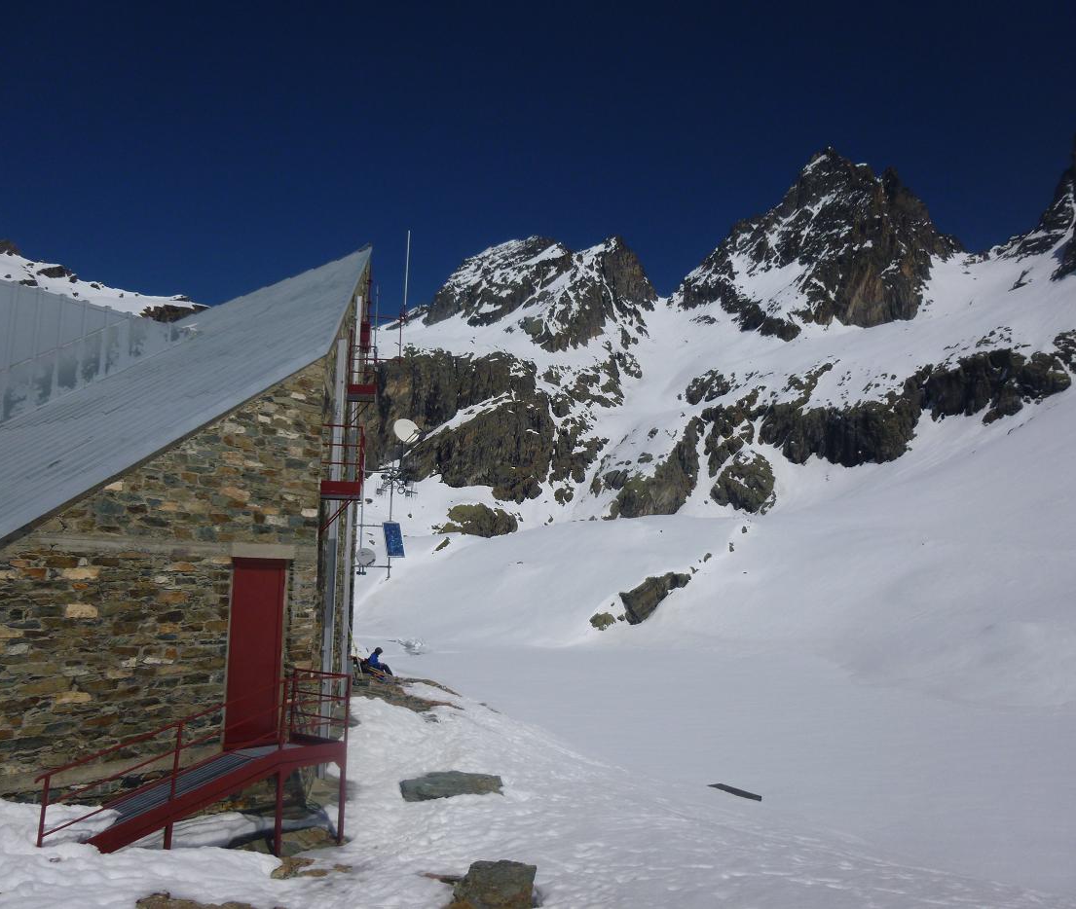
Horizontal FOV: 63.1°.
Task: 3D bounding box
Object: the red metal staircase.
[{"bbox_3d":[-3.804,3.475,9.512,1.139,1.945,3.515,-6,-11,39],"label":"red metal staircase"}]

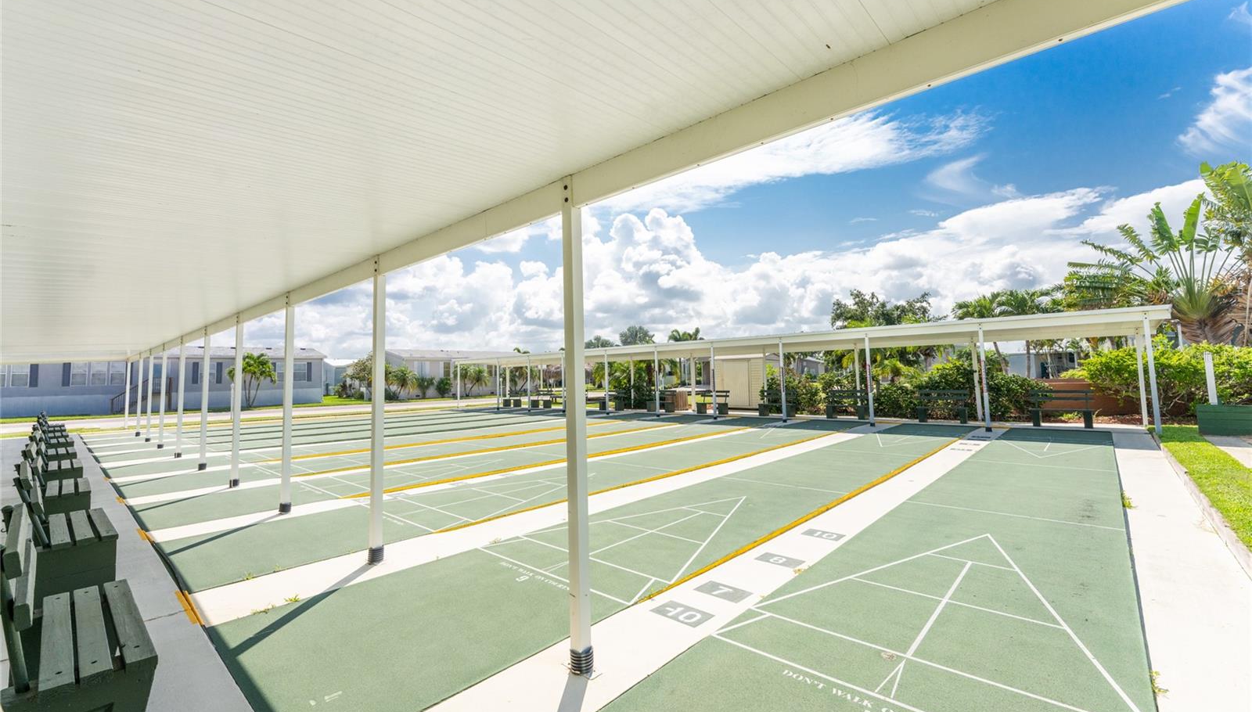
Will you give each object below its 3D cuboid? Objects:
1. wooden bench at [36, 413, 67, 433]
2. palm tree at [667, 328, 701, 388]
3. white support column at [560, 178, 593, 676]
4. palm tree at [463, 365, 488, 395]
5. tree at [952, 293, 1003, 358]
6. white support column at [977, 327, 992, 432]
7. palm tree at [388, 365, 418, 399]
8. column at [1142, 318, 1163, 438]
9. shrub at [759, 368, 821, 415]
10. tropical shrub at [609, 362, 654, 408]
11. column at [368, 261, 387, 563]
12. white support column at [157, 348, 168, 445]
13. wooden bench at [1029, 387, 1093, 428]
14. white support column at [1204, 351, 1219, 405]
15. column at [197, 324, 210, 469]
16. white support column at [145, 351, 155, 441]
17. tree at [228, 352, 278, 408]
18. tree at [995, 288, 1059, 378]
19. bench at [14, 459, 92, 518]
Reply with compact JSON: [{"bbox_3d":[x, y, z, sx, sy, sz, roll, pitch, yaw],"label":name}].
[{"bbox_3d":[-16.109,2.037,13.709,1.340,0.960,0.500,-4,-4,41],"label":"wooden bench"},{"bbox_3d":[6.146,0.370,52.142,3.500,6.627,3.325,-2,-3,7],"label":"palm tree"},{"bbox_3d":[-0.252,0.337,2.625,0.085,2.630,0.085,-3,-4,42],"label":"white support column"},{"bbox_3d":[-14.937,2.417,48.066,2.300,3.098,2.185,0,-3,-17],"label":"palm tree"},{"bbox_3d":[19.089,-0.518,26.120,2.750,5.610,2.612,-3,-3,36],"label":"tree"},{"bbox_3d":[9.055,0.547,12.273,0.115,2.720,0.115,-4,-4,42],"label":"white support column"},{"bbox_3d":[-19.939,2.316,43.515,2.465,3.061,2.300,0,-3,-25],"label":"palm tree"},{"bbox_3d":[11.373,0.439,10.507,0.110,2.700,0.110,-4,-4,42],"label":"column"},{"bbox_3d":[6.746,1.400,19.920,2.427,2.002,1.900,-2,-3,19],"label":"shrub"},{"bbox_3d":[0.282,1.538,25.529,2.360,2.463,1.900,-1,-3,1],"label":"tropical shrub"},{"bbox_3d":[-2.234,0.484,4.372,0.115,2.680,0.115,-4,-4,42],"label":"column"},{"bbox_3d":[-11.923,1.035,12.550,0.085,2.560,0.085,-3,-4,42],"label":"white support column"},{"bbox_3d":[11.873,1.453,13.255,1.320,0.950,0.500,-3,-4,42],"label":"wooden bench"},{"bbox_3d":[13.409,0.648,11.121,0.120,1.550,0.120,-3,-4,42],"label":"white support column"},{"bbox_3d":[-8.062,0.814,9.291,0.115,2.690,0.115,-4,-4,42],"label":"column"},{"bbox_3d":[-13.856,1.149,14.195,0.085,2.560,0.085,-3,-4,42],"label":"white support column"},{"bbox_3d":[-26.097,1.709,34.039,2.823,3.968,2.800,1,-3,-37],"label":"tree"},{"bbox_3d":[21.438,-0.676,26.125,2.750,5.825,2.612,-3,-3,39],"label":"tree"},{"bbox_3d":[-6.099,1.423,5.237,1.250,0.930,0.500,-3,-4,42],"label":"bench"}]

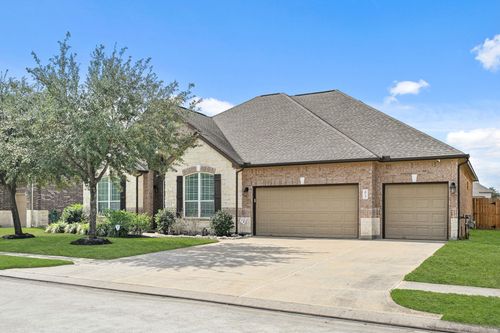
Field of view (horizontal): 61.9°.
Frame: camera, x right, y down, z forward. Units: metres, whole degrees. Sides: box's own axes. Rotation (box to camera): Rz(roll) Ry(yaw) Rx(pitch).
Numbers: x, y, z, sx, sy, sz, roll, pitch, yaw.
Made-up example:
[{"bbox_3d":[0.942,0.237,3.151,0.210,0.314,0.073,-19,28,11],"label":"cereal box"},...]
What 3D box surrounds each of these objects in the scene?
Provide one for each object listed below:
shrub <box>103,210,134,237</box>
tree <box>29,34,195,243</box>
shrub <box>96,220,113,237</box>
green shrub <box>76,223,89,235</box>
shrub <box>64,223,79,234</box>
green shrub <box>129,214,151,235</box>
[{"bbox_3d":[-6.567,2.847,20.800,1.600,1.300,1.400,0,-3,0],"label":"shrub"},{"bbox_3d":[-5.952,-1.225,17.900,6.990,8.720,6.700,0,-3,0],"label":"tree"},{"bbox_3d":[-7.161,3.052,20.500,0.790,0.790,0.750,0,-3,0],"label":"shrub"},{"bbox_3d":[-8.807,3.260,21.900,0.670,0.630,0.660,0,-3,0],"label":"green shrub"},{"bbox_3d":[-9.557,3.320,22.300,0.750,0.640,0.680,0,-3,0],"label":"shrub"},{"bbox_3d":[-5.678,2.980,21.400,1.130,1.030,1.050,0,-3,0],"label":"green shrub"}]

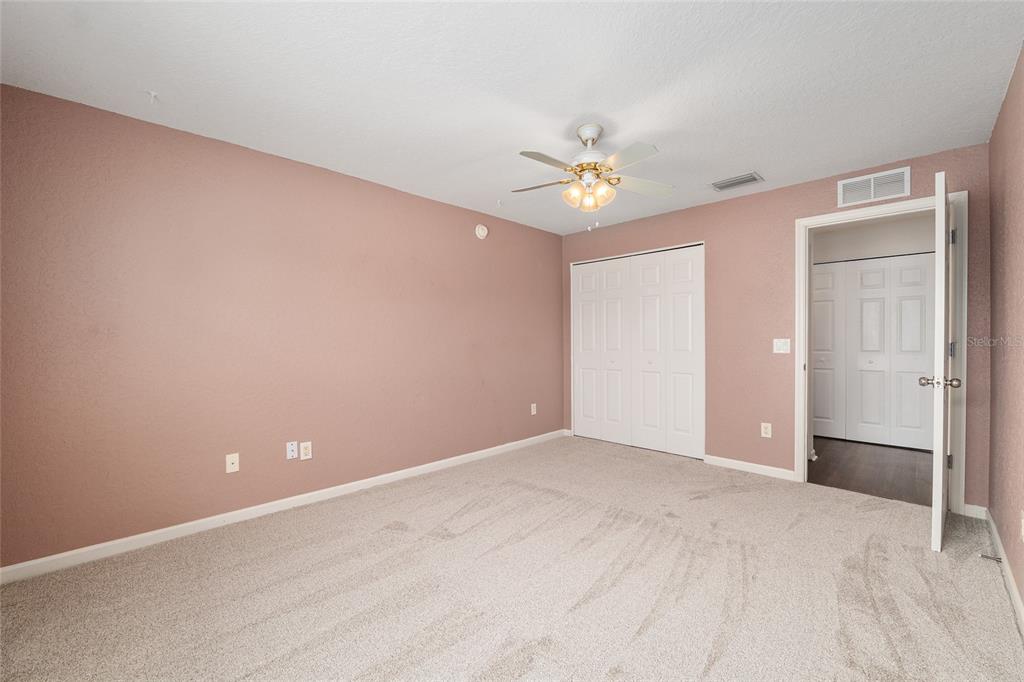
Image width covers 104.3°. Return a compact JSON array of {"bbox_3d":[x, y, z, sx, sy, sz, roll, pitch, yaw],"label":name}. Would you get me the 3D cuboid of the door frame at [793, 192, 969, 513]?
[{"bbox_3d":[2.681,0.085,2.962,0.138,2.128,0.921,0,0,-44],"label":"door frame"}]

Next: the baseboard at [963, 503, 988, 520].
[{"bbox_3d":[2.991,1.103,2.564,0.015,0.079,0.101,0,0,-44],"label":"baseboard"}]

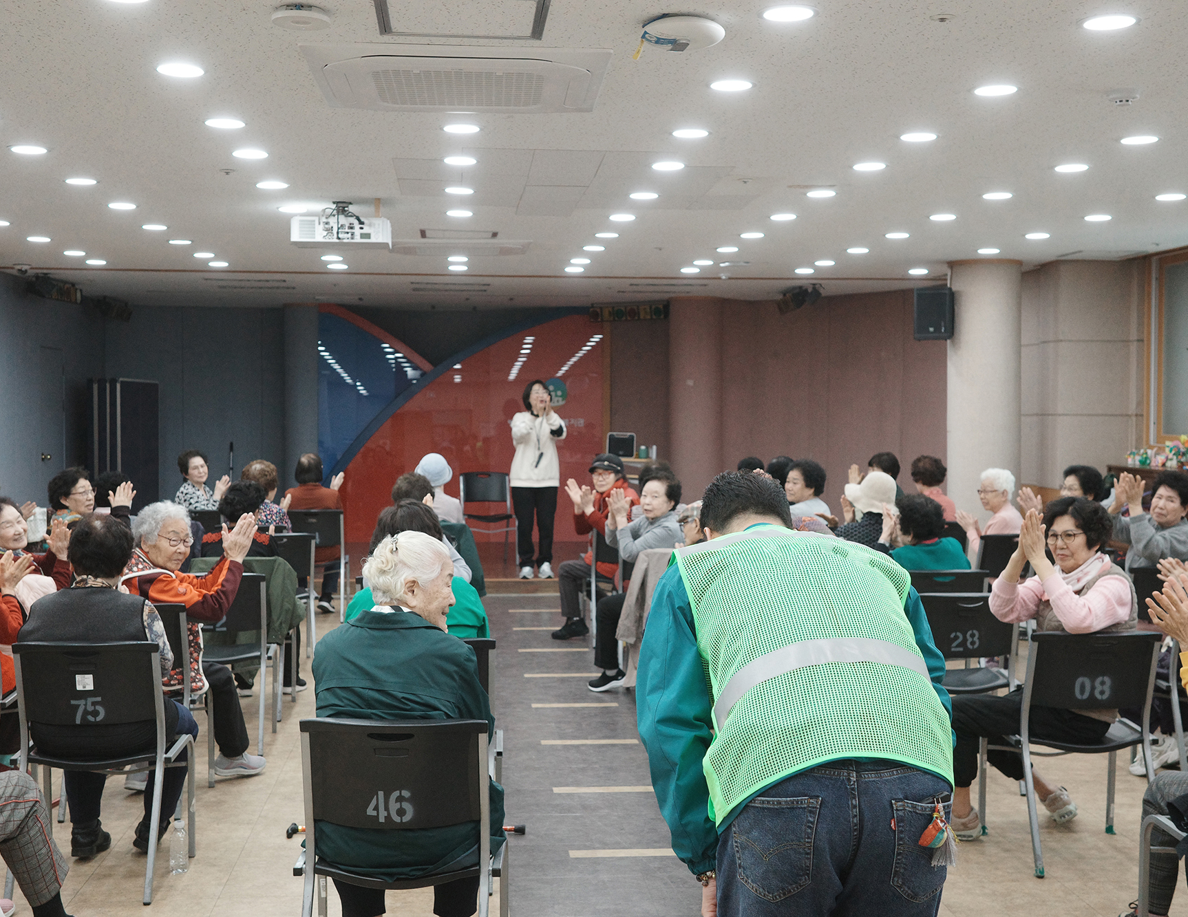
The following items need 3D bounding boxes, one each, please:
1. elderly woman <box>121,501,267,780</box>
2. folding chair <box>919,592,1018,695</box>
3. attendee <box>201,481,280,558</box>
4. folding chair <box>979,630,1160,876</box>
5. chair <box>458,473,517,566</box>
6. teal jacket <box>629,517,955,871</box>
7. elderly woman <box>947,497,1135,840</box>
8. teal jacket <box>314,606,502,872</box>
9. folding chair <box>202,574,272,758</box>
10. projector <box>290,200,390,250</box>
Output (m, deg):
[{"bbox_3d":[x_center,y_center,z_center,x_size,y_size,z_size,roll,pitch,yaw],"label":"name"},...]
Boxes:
[{"bbox_3d":[-1.533,0.733,5.946,0.660,1.155,0.520,-1,2,-28],"label":"elderly woman"},{"bbox_3d":[1.426,0.918,6.301,0.490,0.785,0.540,0,2,-8],"label":"folding chair"},{"bbox_3d":[-1.713,0.674,7.725,0.480,1.160,0.780,0,2,3],"label":"attendee"},{"bbox_3d":[1.637,0.975,5.271,0.505,0.790,0.535,0,2,-1],"label":"folding chair"},{"bbox_3d":[-0.962,0.553,13.824,0.490,0.785,0.540,0,2,-9],"label":"chair"},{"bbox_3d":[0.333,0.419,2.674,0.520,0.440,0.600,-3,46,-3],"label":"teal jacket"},{"bbox_3d":[1.529,0.744,5.354,0.620,1.245,0.480,0,2,-18],"label":"elderly woman"},{"bbox_3d":[-0.463,0.701,3.829,0.465,0.670,0.400,0,2,3],"label":"teal jacket"},{"bbox_3d":[-1.727,0.912,6.957,0.505,0.790,0.535,0,2,-6],"label":"folding chair"},{"bbox_3d":[-1.311,-1.233,7.979,0.515,0.216,0.400,0,2,-5],"label":"projector"}]

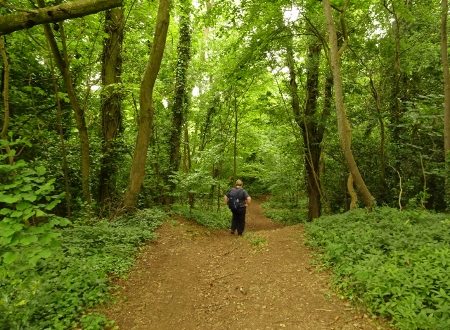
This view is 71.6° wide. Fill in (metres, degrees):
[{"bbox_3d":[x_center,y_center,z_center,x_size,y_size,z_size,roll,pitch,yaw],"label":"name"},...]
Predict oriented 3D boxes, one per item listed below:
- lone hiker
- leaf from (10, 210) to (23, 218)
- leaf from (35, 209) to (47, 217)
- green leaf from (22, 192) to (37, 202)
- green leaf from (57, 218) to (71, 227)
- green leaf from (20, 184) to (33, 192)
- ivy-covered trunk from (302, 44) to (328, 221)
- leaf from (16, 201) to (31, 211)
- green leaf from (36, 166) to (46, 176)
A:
[{"bbox_3d":[0.415,1.320,9.600,0.780,1.730,0.500,0,2,13],"label":"lone hiker"},{"bbox_3d":[-2.137,0.507,3.200,0.102,0.082,0.070,-1,2,-34],"label":"leaf"},{"bbox_3d":[-1.891,0.487,3.200,0.106,0.082,0.070,-1,2,-31],"label":"leaf"},{"bbox_3d":[-2.004,0.333,3.200,0.122,0.102,0.070,-1,2,-32],"label":"green leaf"},{"bbox_3d":[-1.629,0.580,3.150,0.125,0.081,0.070,-1,2,-27],"label":"green leaf"},{"bbox_3d":[-2.035,0.241,3.200,0.104,0.082,0.070,-1,2,-32],"label":"green leaf"},{"bbox_3d":[3.247,-1.166,11.200,0.880,6.300,0.750,0,2,0],"label":"ivy-covered trunk"},{"bbox_3d":[-2.065,0.415,3.200,0.121,0.102,0.070,-1,2,-33],"label":"leaf"},{"bbox_3d":[-1.910,0.068,3.250,0.090,0.104,0.070,-1,2,-30],"label":"green leaf"}]

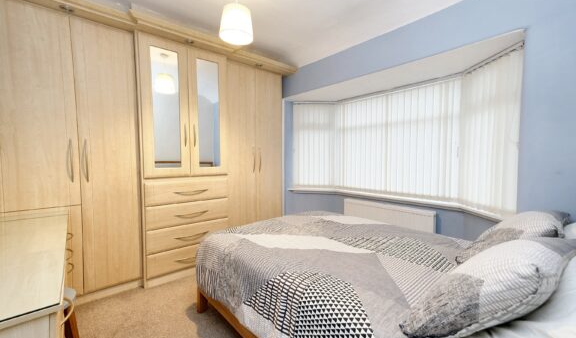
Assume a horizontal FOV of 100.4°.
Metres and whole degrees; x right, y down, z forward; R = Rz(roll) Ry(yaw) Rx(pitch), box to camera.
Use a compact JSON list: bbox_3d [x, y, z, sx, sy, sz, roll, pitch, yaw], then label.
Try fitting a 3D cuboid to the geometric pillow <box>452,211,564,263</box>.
[{"bbox_3d":[1.323,0.392,1.402,0.670,0.180,0.470,-3,-26,-43],"label":"geometric pillow"}]

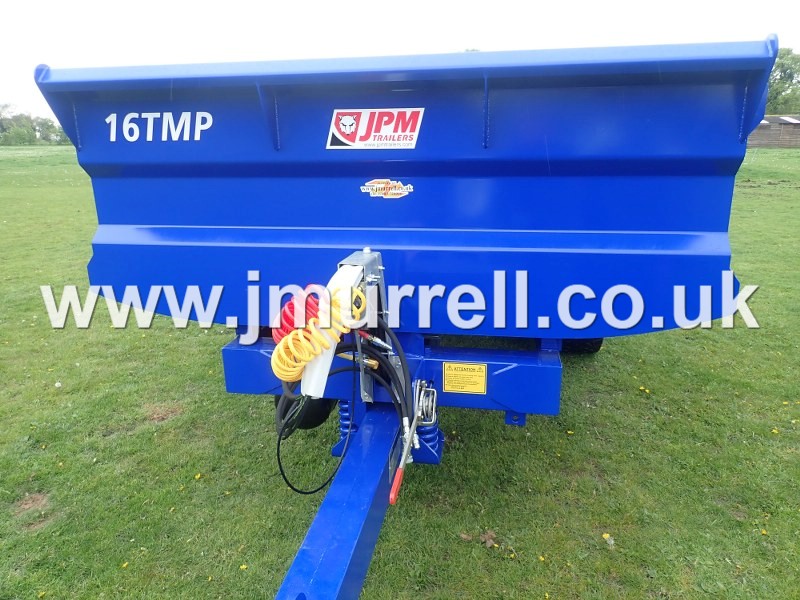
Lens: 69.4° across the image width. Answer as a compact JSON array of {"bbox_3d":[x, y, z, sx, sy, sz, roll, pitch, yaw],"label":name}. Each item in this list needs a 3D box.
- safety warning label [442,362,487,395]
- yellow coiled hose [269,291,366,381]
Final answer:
[{"bbox_3d":[0.259,0.313,2.292,0.170,0.126,0.005,2,15,10],"label":"safety warning label"},{"bbox_3d":[-0.223,0.098,1.590,0.205,0.215,0.240,2,15,10],"label":"yellow coiled hose"}]

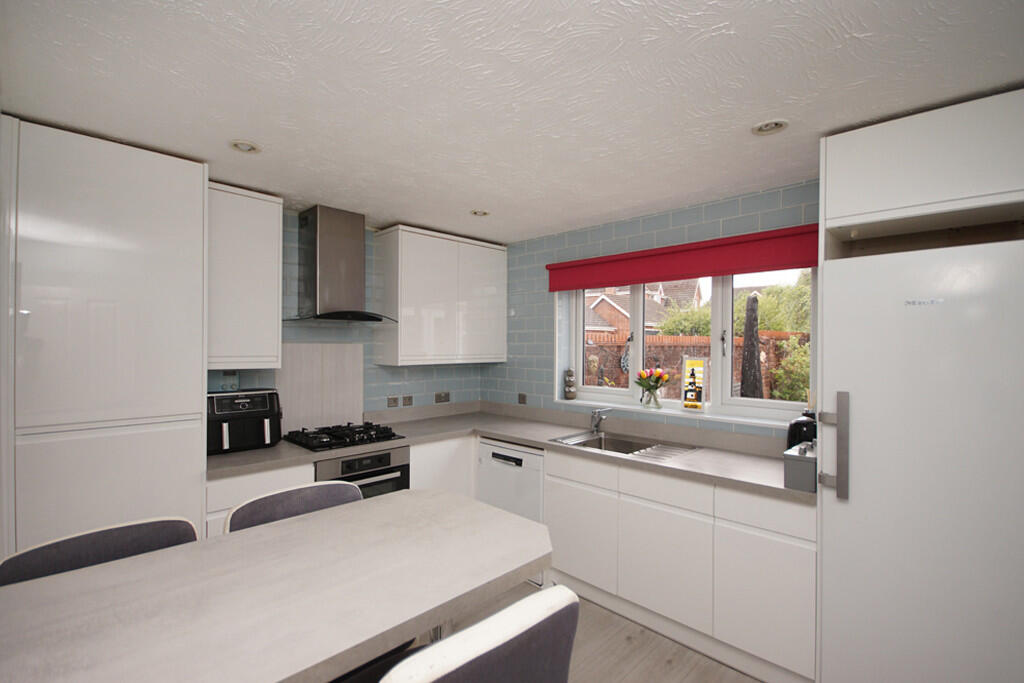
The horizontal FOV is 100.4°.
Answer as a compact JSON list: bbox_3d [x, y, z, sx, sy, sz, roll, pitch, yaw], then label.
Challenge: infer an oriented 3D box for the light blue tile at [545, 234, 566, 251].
[{"bbox_3d":[0.347,-0.786,3.383,0.202,0.104,0.010,0,-1,42],"label":"light blue tile"}]

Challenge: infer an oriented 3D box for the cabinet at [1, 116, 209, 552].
[{"bbox_3d":[-1.902,0.333,2.053,0.625,2.375,0.590,1,-1,-42],"label":"cabinet"}]

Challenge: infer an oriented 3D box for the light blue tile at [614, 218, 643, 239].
[{"bbox_3d":[0.804,-0.774,2.951,0.200,0.102,0.009,0,-1,42],"label":"light blue tile"}]

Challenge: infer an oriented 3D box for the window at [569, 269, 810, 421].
[{"bbox_3d":[1.096,-0.040,2.870,1.670,0.940,0.070,0,0,41],"label":"window"}]

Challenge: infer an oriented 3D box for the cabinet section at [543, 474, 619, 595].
[{"bbox_3d":[0.401,1.120,2.526,0.500,0.565,0.020,0,-1,42],"label":"cabinet section"}]

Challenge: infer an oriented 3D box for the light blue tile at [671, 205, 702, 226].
[{"bbox_3d":[1.095,-0.772,2.665,0.194,0.099,0.010,0,0,41],"label":"light blue tile"}]

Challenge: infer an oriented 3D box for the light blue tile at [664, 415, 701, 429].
[{"bbox_3d":[1.066,0.497,2.686,0.197,0.085,0.010,0,0,41],"label":"light blue tile"}]

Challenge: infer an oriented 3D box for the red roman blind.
[{"bbox_3d":[0.932,-0.492,2.750,1.745,0.220,0.060,0,0,41],"label":"red roman blind"}]

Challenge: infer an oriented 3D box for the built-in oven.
[{"bbox_3d":[-1.059,0.974,2.754,0.592,0.595,0.560,1,-1,-42],"label":"built-in oven"}]

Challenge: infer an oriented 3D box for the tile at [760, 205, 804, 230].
[{"bbox_3d":[1.478,-0.674,2.343,0.200,0.102,0.009,0,-1,42],"label":"tile"}]

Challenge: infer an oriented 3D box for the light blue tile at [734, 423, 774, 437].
[{"bbox_3d":[1.381,0.508,2.437,0.202,0.056,0.010,0,-1,42],"label":"light blue tile"}]

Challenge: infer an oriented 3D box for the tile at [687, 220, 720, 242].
[{"bbox_3d":[1.170,-0.671,2.599,0.195,0.099,0.010,0,0,41],"label":"tile"}]

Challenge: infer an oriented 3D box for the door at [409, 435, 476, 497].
[{"bbox_3d":[-0.485,1.045,2.955,0.515,0.715,0.022,1,-1,-43],"label":"door"}]

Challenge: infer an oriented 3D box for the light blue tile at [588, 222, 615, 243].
[{"bbox_3d":[0.654,-0.773,3.087,0.200,0.102,0.009,0,-1,42],"label":"light blue tile"}]

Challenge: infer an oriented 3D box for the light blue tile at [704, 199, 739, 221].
[{"bbox_3d":[1.245,-0.773,2.534,0.201,0.099,0.010,0,0,41],"label":"light blue tile"}]

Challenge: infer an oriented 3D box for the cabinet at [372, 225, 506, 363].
[{"bbox_3d":[-0.530,-0.318,3.410,0.340,0.975,0.985,0,0,45],"label":"cabinet"}]

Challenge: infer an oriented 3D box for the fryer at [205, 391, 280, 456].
[{"bbox_3d":[-1.593,0.460,2.523,0.385,0.325,0.290,1,-1,-42],"label":"fryer"}]

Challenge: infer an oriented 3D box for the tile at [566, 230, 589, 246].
[{"bbox_3d":[0.502,-0.786,3.244,0.202,0.104,0.010,0,-1,42],"label":"tile"}]

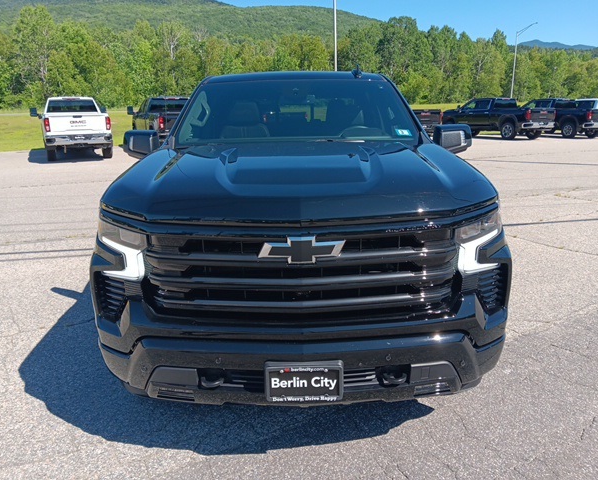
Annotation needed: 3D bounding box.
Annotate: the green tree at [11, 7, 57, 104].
[{"bbox_3d":[-39.193,-27.284,72.211,7.000,14.512,6.500,-11,18,-33],"label":"green tree"}]

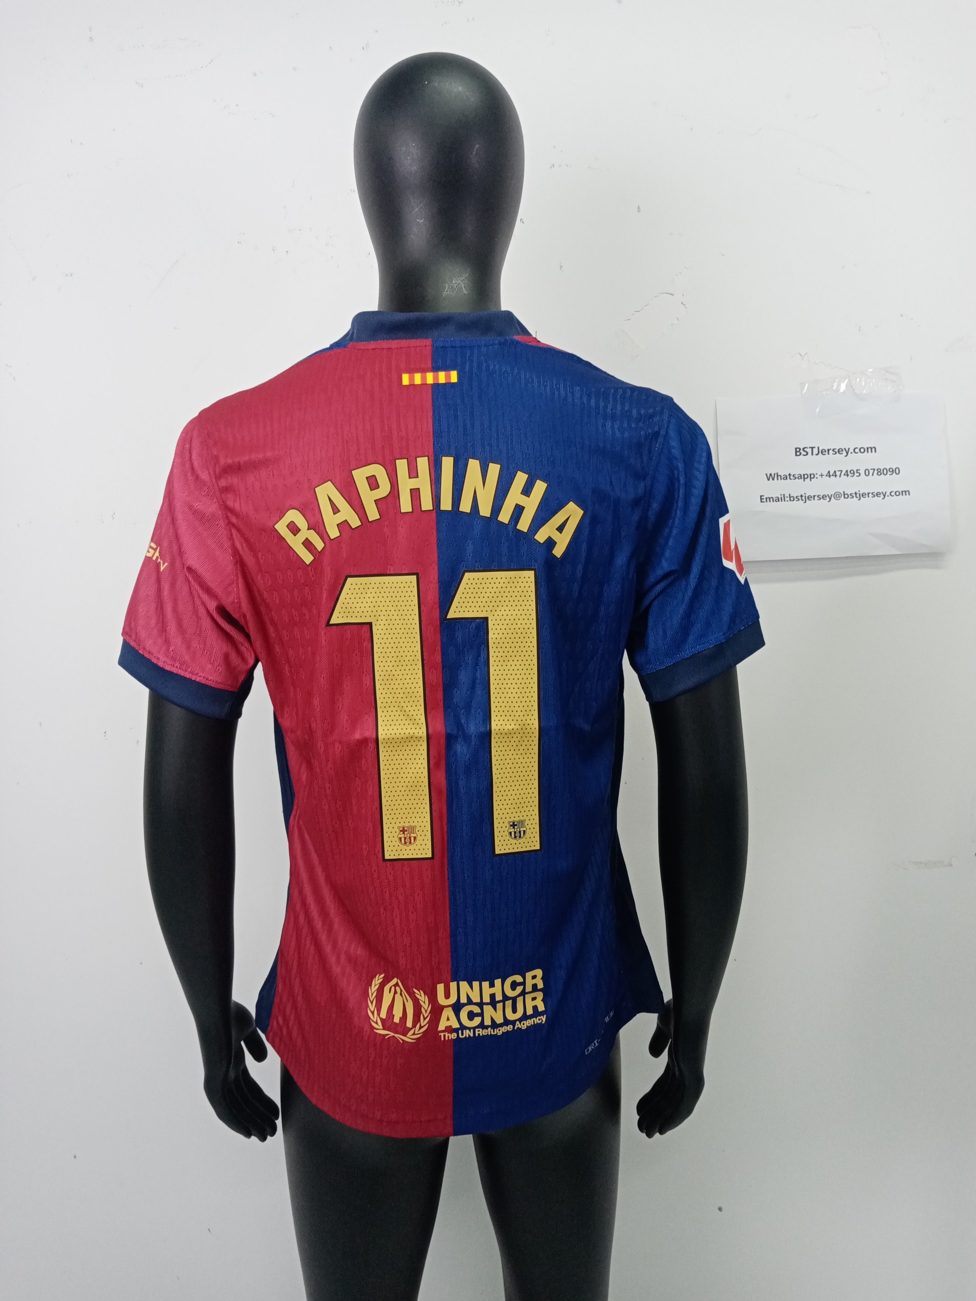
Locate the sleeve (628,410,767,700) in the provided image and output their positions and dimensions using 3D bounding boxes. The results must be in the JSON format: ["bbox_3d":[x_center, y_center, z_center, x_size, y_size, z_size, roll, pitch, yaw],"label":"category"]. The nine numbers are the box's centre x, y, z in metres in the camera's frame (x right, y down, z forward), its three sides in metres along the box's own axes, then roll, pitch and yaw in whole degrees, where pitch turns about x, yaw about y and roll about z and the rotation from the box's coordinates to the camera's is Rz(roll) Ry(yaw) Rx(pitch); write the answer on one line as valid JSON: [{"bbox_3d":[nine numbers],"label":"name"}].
[{"bbox_3d":[0.199,-0.094,0.940,0.136,0.285,0.150,-1,3,0],"label":"sleeve"}]

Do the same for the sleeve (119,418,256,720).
[{"bbox_3d":[-0.291,-0.079,0.945,0.136,0.285,0.150,-1,3,0],"label":"sleeve"}]

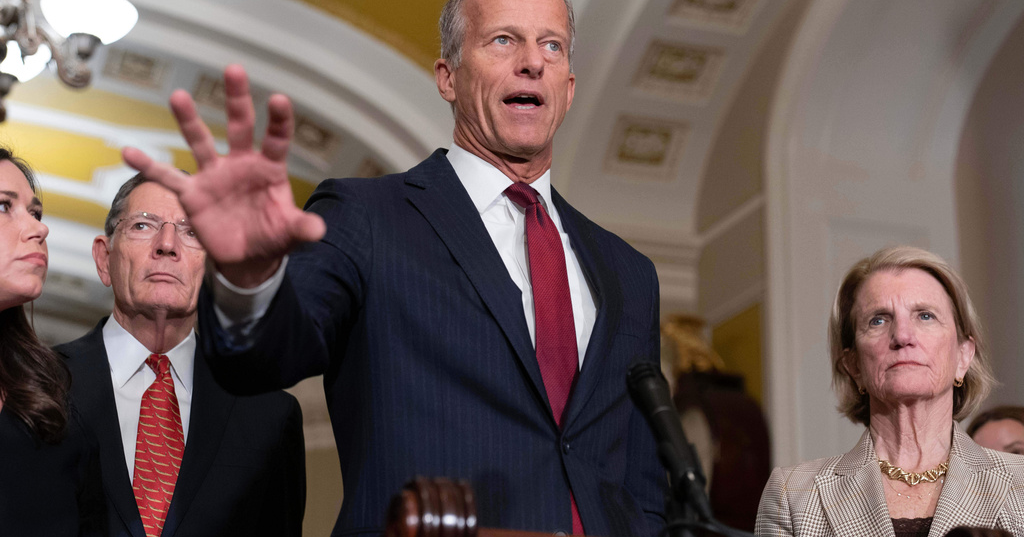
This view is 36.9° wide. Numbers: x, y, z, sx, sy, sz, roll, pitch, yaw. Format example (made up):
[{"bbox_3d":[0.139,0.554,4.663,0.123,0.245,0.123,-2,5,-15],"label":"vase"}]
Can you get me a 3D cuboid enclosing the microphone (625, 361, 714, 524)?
[{"bbox_3d":[0.136,0.143,1.300,0.034,0.195,0.035,6,-58,-17],"label":"microphone"}]

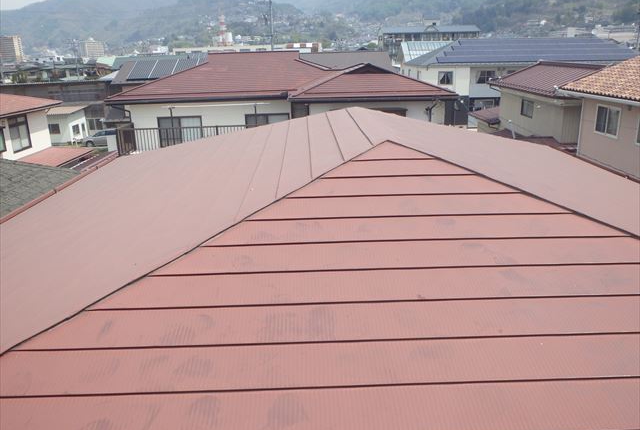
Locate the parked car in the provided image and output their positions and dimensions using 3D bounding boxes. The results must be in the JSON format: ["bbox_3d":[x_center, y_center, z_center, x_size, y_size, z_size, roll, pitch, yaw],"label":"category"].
[{"bbox_3d":[-18.735,-7.022,46.337,4.500,1.480,1.700,-4,17,-11],"label":"parked car"}]

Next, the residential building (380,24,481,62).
[{"bbox_3d":[36.956,-55.904,177.630,31.800,17.600,12.500,-1,17,0],"label":"residential building"}]

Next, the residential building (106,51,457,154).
[{"bbox_3d":[-1.667,-3.555,23.877,13.100,7.550,9.300,-3,17,-6],"label":"residential building"}]

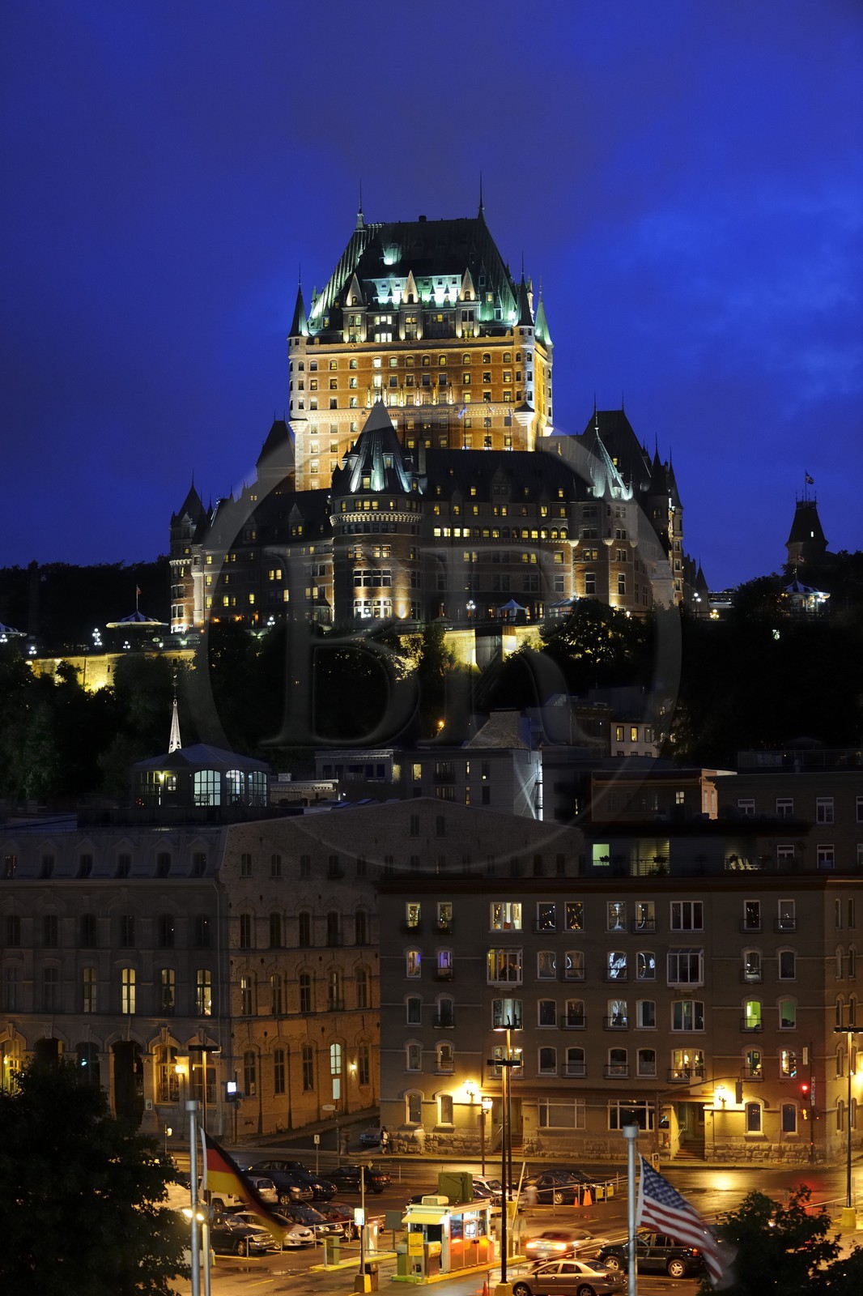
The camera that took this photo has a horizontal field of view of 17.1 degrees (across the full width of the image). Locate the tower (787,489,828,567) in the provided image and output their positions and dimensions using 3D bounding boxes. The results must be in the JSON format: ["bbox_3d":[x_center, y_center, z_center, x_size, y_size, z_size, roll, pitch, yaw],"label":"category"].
[{"bbox_3d":[72.374,-22.544,555.000,5.900,15.800,5.900,2,-5,-25],"label":"tower"}]

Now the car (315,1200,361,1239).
[{"bbox_3d":[-4.411,26.897,135.254,4.400,1.450,1.730,-4,-6,35],"label":"car"}]

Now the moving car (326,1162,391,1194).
[{"bbox_3d":[-4.404,28.601,155.063,4.600,1.420,1.760,-3,-6,32],"label":"moving car"}]

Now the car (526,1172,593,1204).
[{"bbox_3d":[5.804,28.042,149.338,4.700,1.420,1.800,-3,-6,30],"label":"car"}]

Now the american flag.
[{"bbox_3d":[4.089,9.364,47.000,1.500,2.120,0.450,0,-5,0],"label":"american flag"}]

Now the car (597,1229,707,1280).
[{"bbox_3d":[9.215,25.412,120.907,4.680,1.780,1.860,-2,-5,22],"label":"car"}]

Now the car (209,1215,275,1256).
[{"bbox_3d":[-9.140,26.291,129.003,4.500,1.660,1.800,-4,-6,35],"label":"car"}]

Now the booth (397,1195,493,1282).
[{"bbox_3d":[0.739,24.904,122.016,2.150,3.100,3.950,-3,-6,28],"label":"booth"}]

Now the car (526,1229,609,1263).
[{"bbox_3d":[5.945,26.094,126.390,1.750,1.400,4.450,-3,-5,26],"label":"car"}]

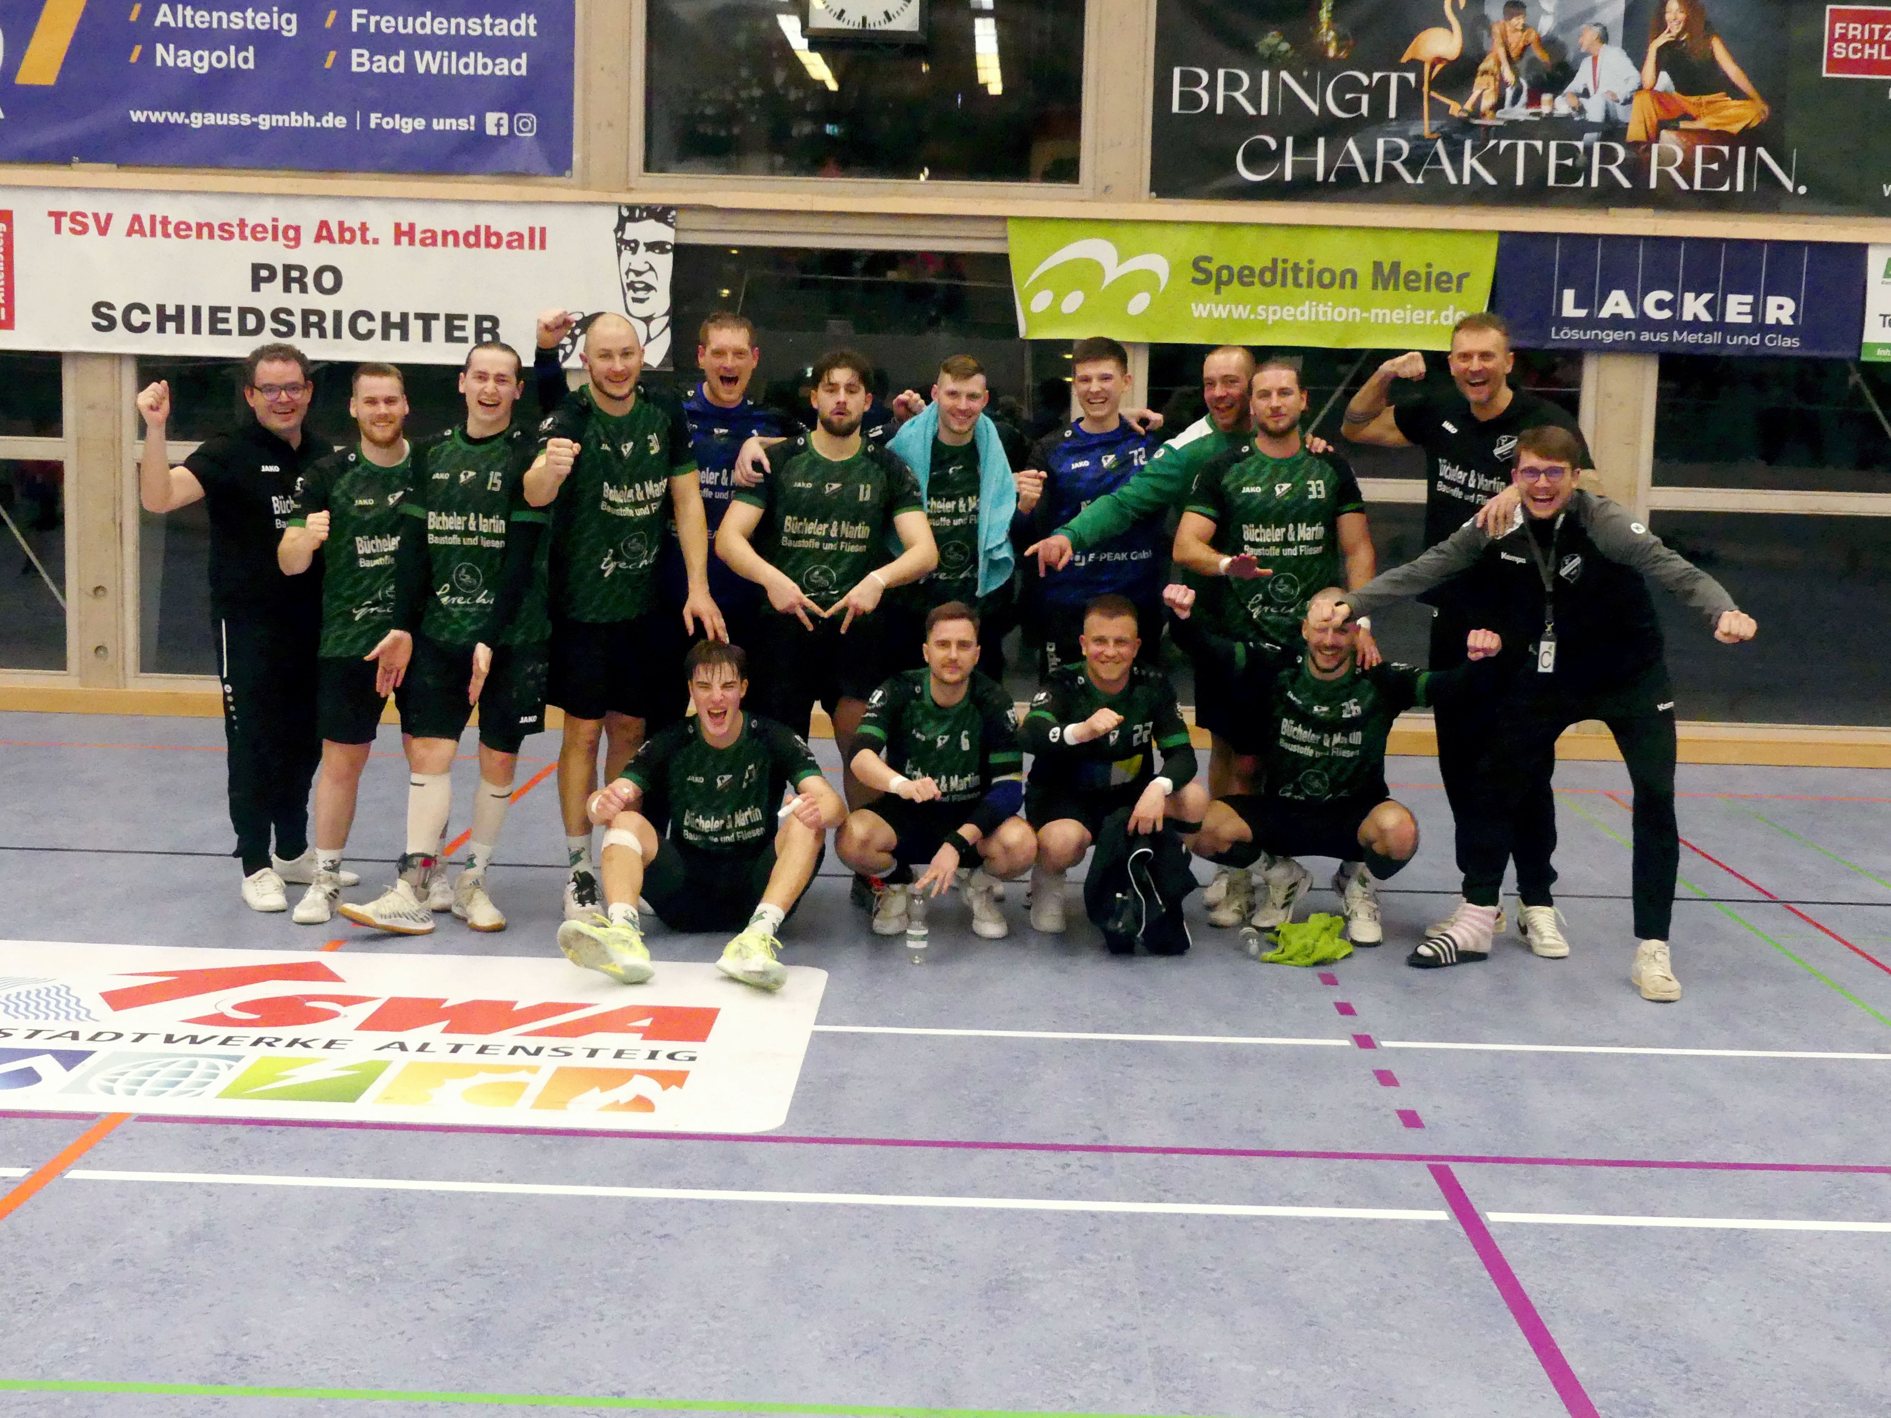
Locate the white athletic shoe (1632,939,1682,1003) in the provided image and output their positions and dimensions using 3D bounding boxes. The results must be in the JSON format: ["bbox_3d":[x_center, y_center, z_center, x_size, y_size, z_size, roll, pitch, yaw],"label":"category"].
[{"bbox_3d":[2.095,0.765,6.776,0.108,0.125,0.300,2,8,6],"label":"white athletic shoe"}]

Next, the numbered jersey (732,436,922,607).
[{"bbox_3d":[-0.392,-0.611,7.594,0.600,0.615,0.290,1,7,-2],"label":"numbered jersey"}]

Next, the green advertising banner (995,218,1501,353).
[{"bbox_3d":[1.519,-2.107,11.415,2.423,0.598,0.040,2,7,1],"label":"green advertising banner"}]

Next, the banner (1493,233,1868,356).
[{"bbox_3d":[3.651,-2.050,11.371,1.835,0.578,0.040,2,7,1],"label":"banner"}]

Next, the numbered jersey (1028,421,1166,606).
[{"bbox_3d":[0.515,-0.636,7.673,0.480,0.630,0.280,2,7,1],"label":"numbered jersey"}]

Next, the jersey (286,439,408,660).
[{"bbox_3d":[-1.817,-0.507,7.233,0.510,0.670,0.290,-1,8,-18],"label":"jersey"}]

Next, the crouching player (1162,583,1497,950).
[{"bbox_3d":[1.262,0.166,7.549,1.060,1.110,0.780,2,7,6],"label":"crouching player"}]

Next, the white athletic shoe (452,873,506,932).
[{"bbox_3d":[-1.504,0.620,7.350,0.110,0.120,0.300,-2,8,-24],"label":"white athletic shoe"}]

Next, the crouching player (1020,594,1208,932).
[{"bbox_3d":[0.554,0.161,7.646,0.620,1.060,0.760,2,7,1],"label":"crouching player"}]

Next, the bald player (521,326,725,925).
[{"bbox_3d":[-1.017,-0.281,7.277,0.630,1.910,0.460,1,7,0],"label":"bald player"}]

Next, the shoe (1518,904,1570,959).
[{"bbox_3d":[1.893,0.694,7.275,0.108,0.125,0.300,2,7,1],"label":"shoe"}]

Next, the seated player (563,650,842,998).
[{"bbox_3d":[-0.728,0.273,6.940,0.820,0.915,1.020,1,7,-3],"label":"seated player"}]

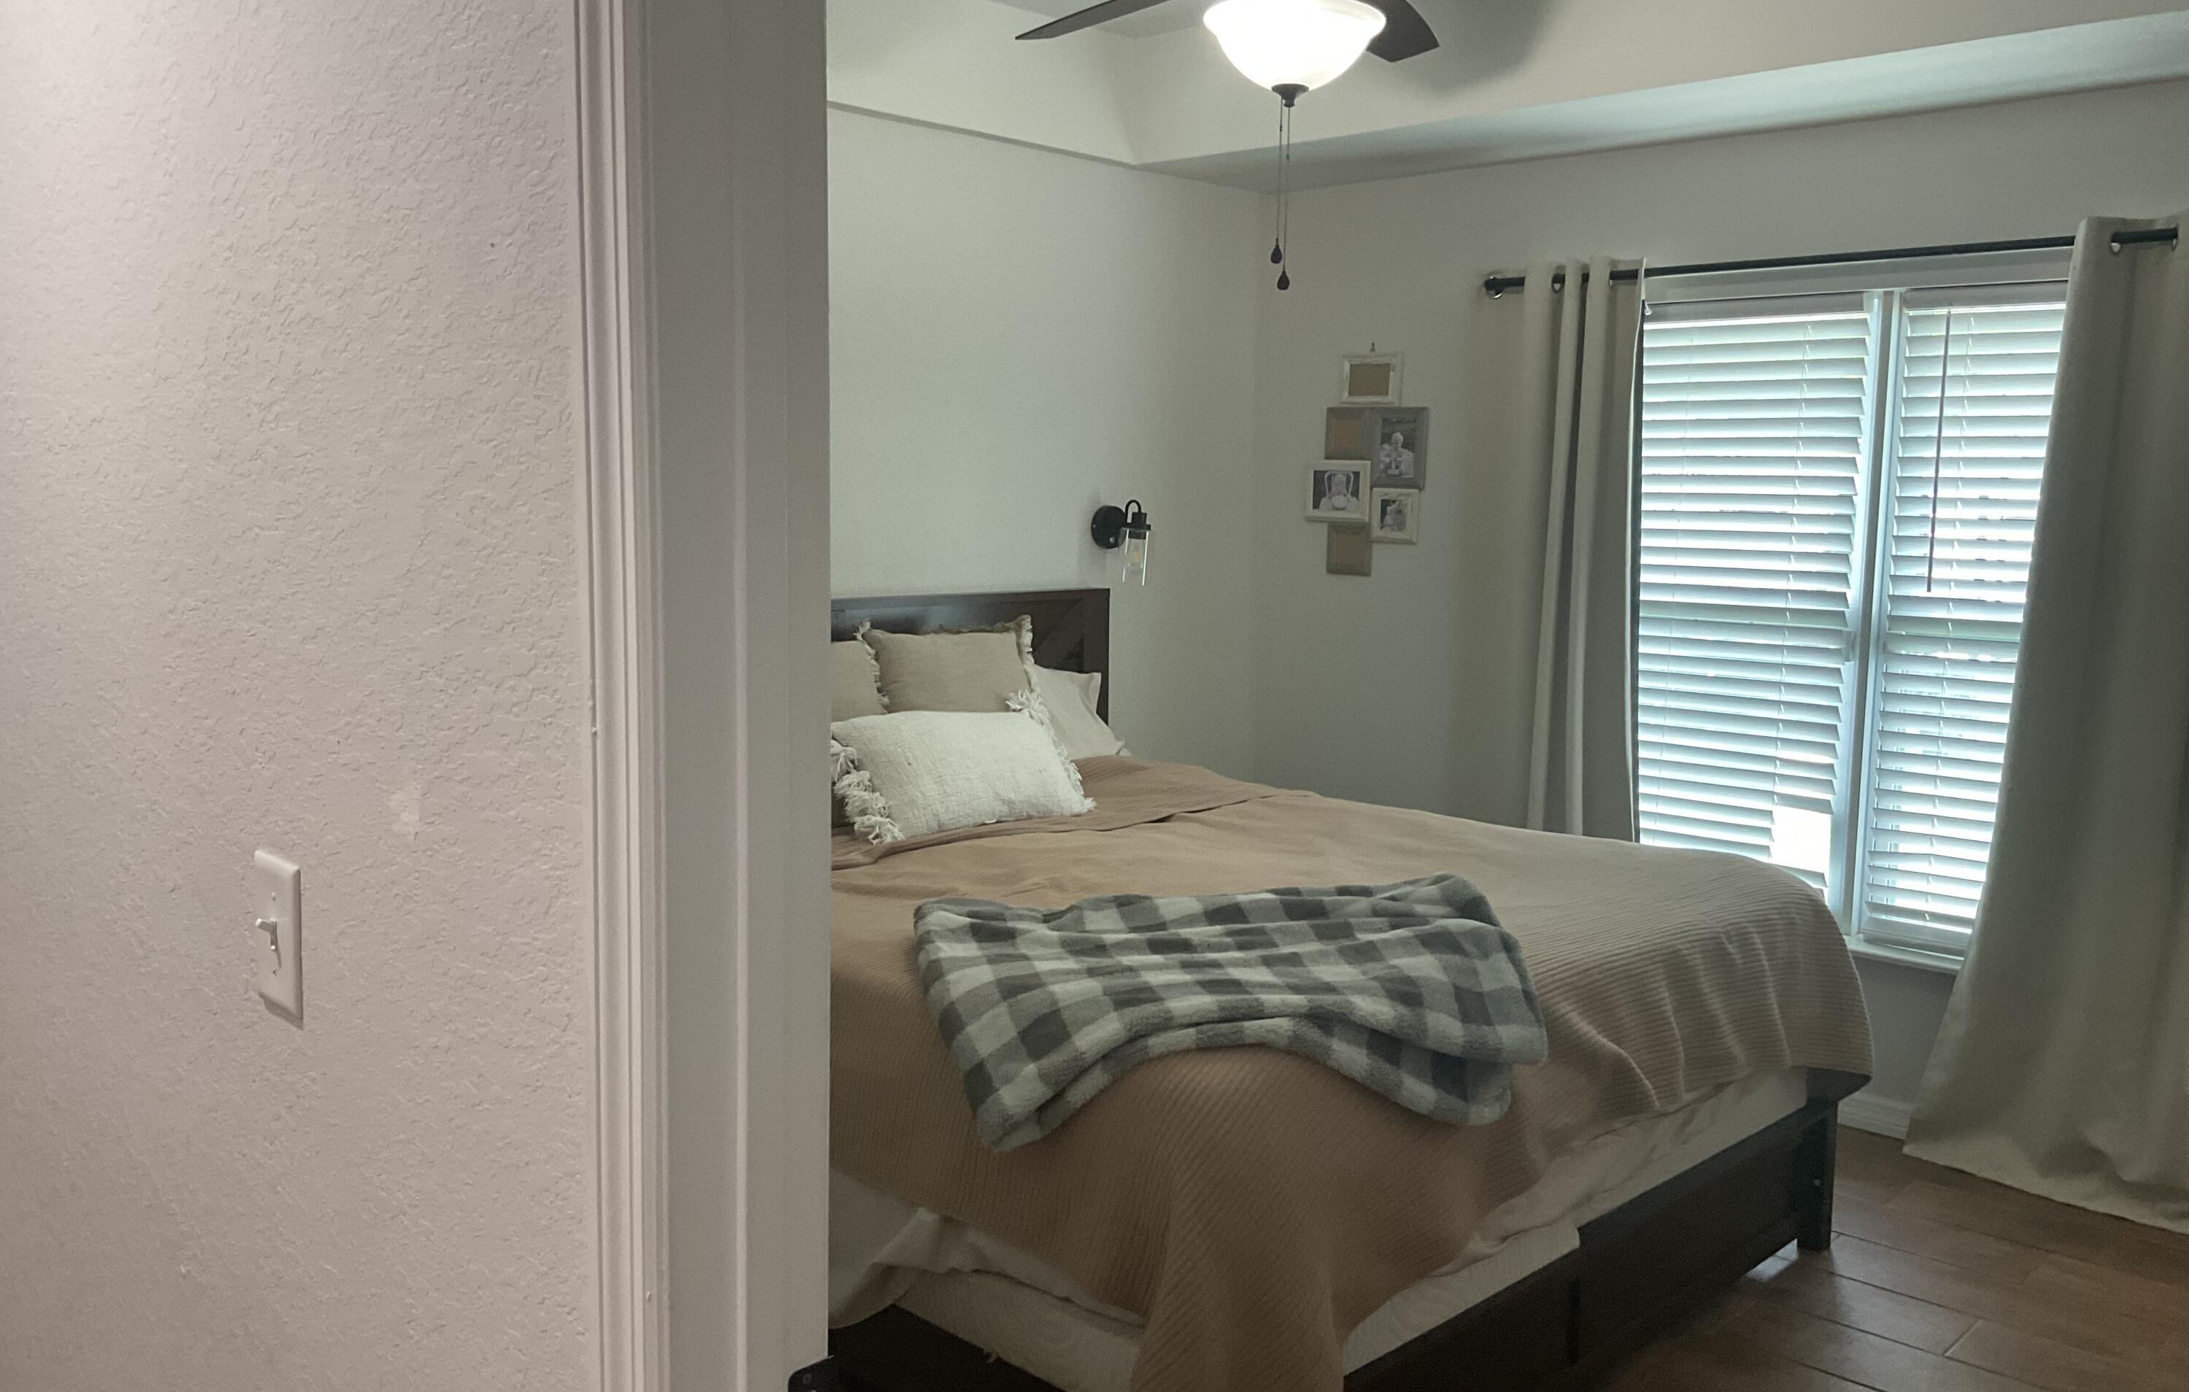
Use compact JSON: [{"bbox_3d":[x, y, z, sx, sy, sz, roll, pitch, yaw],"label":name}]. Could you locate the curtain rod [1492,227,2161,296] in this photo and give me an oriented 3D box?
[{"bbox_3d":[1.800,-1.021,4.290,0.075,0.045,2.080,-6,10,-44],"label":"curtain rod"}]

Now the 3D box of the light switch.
[{"bbox_3d":[-0.615,0.181,1.368,0.016,0.117,0.074,-6,10,-44],"label":"light switch"}]

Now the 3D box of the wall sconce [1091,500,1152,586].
[{"bbox_3d":[0.096,-0.442,5.270,0.125,0.245,0.155,-6,10,-44],"label":"wall sconce"}]

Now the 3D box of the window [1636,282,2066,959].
[{"bbox_3d":[1.879,-0.177,4.452,0.120,1.590,1.324,-6,10,-44],"label":"window"}]

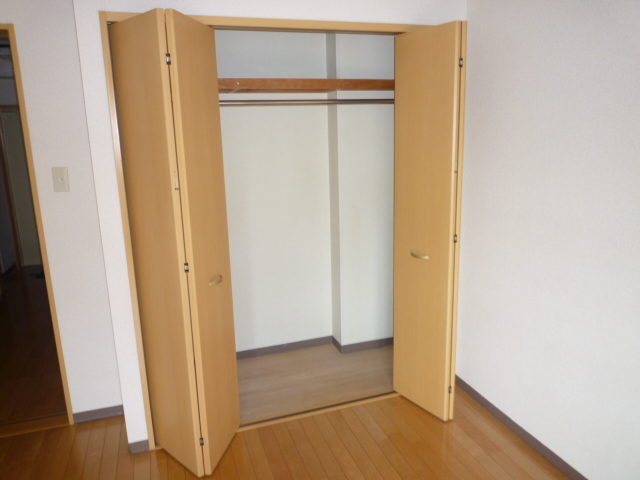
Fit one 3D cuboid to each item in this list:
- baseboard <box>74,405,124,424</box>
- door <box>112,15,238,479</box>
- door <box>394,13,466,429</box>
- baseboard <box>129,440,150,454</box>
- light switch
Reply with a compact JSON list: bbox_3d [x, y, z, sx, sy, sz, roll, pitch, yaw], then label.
[{"bbox_3d":[-1.190,0.961,2.545,0.299,0.056,0.012,-5,12,-17],"label":"baseboard"},{"bbox_3d":[-0.607,0.073,2.028,0.418,1.931,0.350,-5,12,-17],"label":"door"},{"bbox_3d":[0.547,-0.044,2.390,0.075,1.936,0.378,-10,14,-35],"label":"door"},{"bbox_3d":[-0.876,1.010,2.245,0.086,0.056,0.012,-5,12,-17],"label":"baseboard"},{"bbox_3d":[-1.277,-0.295,2.278,0.070,0.120,0.010,-5,12,-17],"label":"light switch"}]

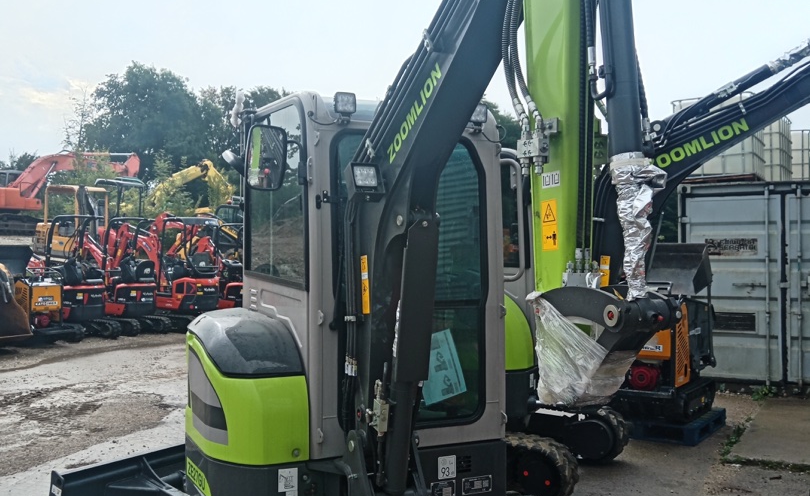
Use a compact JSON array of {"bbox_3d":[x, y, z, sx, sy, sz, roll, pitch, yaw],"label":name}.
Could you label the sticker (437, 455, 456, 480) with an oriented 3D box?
[{"bbox_3d":[0.199,1.045,4.010,0.094,0.104,0.006,0,0,-24],"label":"sticker"}]

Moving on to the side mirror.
[{"bbox_3d":[-0.604,-0.393,3.660,0.175,0.280,0.060,0,8,-25],"label":"side mirror"}]

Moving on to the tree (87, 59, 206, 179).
[{"bbox_3d":[-12.274,-4.345,40.000,5.800,9.000,5.600,-1,0,0],"label":"tree"}]

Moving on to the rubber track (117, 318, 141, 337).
[{"bbox_3d":[-5.580,1.510,16.400,1.250,0.350,0.190,0,0,37],"label":"rubber track"}]

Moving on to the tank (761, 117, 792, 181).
[{"bbox_3d":[5.406,-1.381,13.158,1.000,1.150,1.150,-1,0,31],"label":"tank"}]

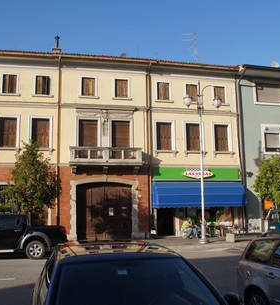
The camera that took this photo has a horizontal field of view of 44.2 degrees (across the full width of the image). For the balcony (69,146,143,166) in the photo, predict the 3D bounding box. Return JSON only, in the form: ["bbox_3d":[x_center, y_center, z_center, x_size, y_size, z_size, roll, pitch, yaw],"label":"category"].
[{"bbox_3d":[-1.871,0.283,18.885,3.926,1.012,0.950,1,-9,-11],"label":"balcony"}]

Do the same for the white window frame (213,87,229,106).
[{"bbox_3d":[4.955,-3.504,21.289,1.016,1.253,0.160,1,-9,-10],"label":"white window frame"}]

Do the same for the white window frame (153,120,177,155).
[{"bbox_3d":[1.469,-0.904,20.260,1.331,2.013,0.200,1,-9,-10],"label":"white window frame"}]

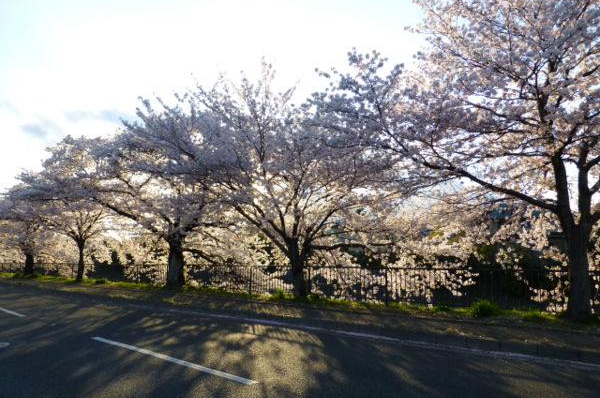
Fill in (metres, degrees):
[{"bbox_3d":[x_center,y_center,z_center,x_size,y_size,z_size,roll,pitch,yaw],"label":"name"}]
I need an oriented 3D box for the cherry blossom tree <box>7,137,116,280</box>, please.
[{"bbox_3d":[-14.887,0.484,25.981,6.400,9.050,6.400,0,-8,0],"label":"cherry blossom tree"}]

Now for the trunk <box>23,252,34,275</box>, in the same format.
[{"bbox_3d":[-20.323,4.825,31.140,0.700,1.630,0.700,0,-8,0],"label":"trunk"}]

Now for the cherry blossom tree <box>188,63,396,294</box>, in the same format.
[{"bbox_3d":[-0.344,-0.804,15.099,7.600,8.630,7.200,0,-8,0],"label":"cherry blossom tree"}]

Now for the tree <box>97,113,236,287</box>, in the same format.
[{"bbox_3d":[-6.335,-0.075,19.756,6.700,8.390,6.600,0,-8,0],"label":"tree"}]

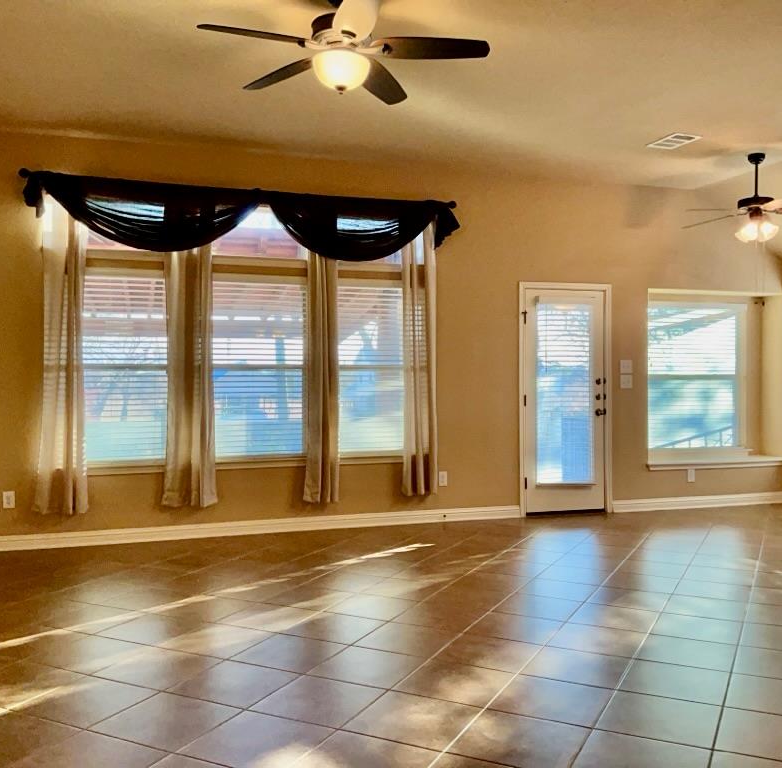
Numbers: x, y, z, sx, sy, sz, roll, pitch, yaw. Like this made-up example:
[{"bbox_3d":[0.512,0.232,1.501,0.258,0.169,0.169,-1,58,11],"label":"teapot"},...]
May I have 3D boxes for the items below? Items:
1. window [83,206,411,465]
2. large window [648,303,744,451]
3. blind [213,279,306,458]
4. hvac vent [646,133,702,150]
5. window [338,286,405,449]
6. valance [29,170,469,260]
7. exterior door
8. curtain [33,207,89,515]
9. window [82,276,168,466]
[{"bbox_3d":[-1.101,-0.431,6.477,2.900,2.105,0.110,0,0,-18],"label":"window"},{"bbox_3d":[3.067,-0.077,8.027,1.152,1.497,0.090,0,0,-18],"label":"large window"},{"bbox_3d":[-1.090,-0.138,6.490,0.865,1.490,0.090,0,0,-18],"label":"blind"},{"bbox_3d":[2.189,-1.871,6.183,0.250,0.025,0.340,0,0,-18],"label":"hvac vent"},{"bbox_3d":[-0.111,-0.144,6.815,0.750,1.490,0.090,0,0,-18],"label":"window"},{"bbox_3d":[-1.052,-1.284,6.338,3.455,0.560,0.160,0,0,-18],"label":"valance"},{"bbox_3d":[1.589,0.155,7.326,0.865,2.070,0.070,0,0,-18],"label":"exterior door"},{"bbox_3d":[-2.432,-0.228,5.886,0.380,2.355,0.120,0,0,-18],"label":"curtain"},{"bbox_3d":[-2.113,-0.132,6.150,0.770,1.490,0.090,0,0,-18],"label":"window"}]

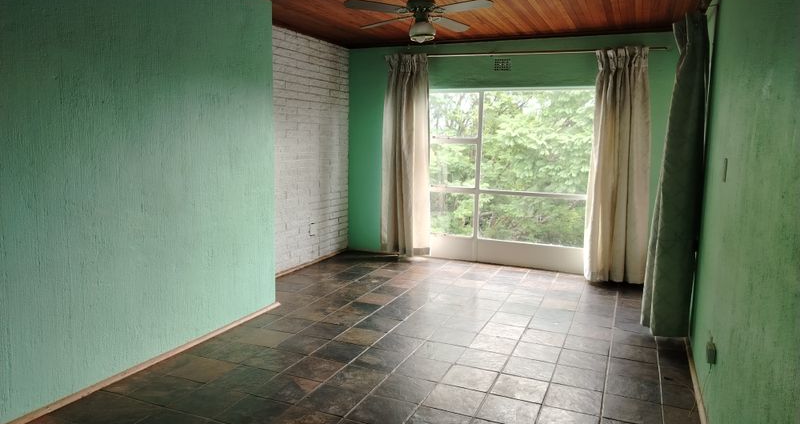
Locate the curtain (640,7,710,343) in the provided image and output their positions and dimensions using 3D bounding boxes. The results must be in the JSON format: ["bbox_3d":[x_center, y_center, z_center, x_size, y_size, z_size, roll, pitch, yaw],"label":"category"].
[{"bbox_3d":[2.123,-0.266,4.268,0.303,2.384,0.586,5,9,23],"label":"curtain"}]

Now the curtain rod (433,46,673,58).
[{"bbox_3d":[1.195,-1.729,6.018,3.035,0.030,0.030,5,9,23],"label":"curtain rod"}]

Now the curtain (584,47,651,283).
[{"bbox_3d":[2.255,-0.462,5.730,0.586,2.394,0.172,5,9,23],"label":"curtain"}]

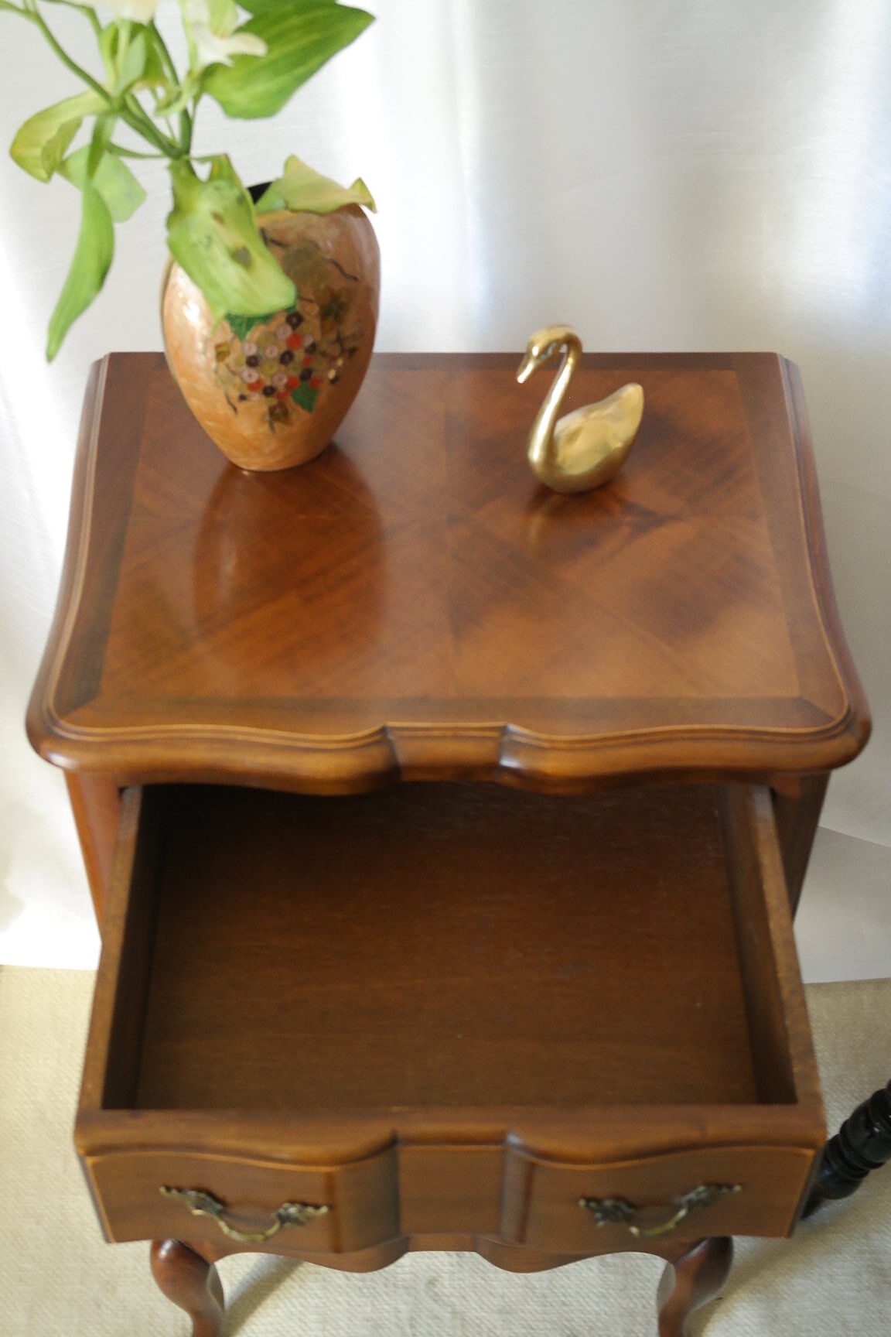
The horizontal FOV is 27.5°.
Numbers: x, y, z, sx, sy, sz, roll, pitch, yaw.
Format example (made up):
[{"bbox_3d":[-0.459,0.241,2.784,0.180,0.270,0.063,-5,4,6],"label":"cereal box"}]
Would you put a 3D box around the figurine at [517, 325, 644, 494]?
[{"bbox_3d":[0.076,-0.145,1.010,0.072,0.113,0.045,-5,48,-5],"label":"figurine"}]

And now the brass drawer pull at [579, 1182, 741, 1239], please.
[{"bbox_3d":[0.101,0.255,0.847,0.076,0.027,0.016,-5,48,-6],"label":"brass drawer pull"}]

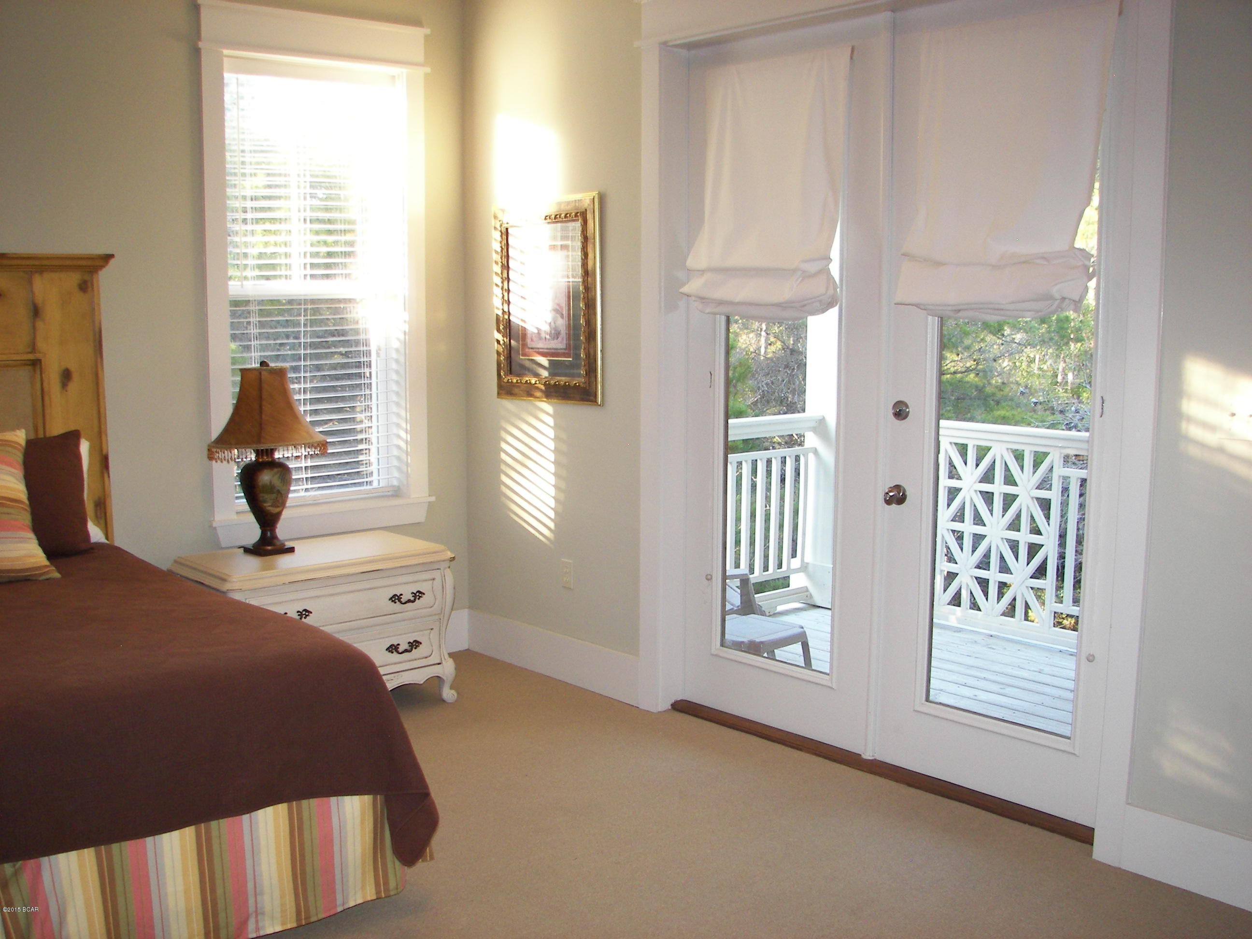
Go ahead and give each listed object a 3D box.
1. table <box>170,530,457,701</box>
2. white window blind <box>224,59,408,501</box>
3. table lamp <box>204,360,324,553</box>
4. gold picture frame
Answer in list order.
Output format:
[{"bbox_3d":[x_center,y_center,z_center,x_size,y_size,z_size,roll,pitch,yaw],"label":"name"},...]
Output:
[{"bbox_3d":[-1.159,0.614,4.865,0.900,0.600,0.530,-7,10,-43],"label":"table"},{"bbox_3d":[-1.237,-0.722,5.133,0.775,1.680,0.065,-7,10,-43],"label":"white window blind"},{"bbox_3d":[-1.311,-0.035,4.766,0.433,0.712,0.433,-7,10,-43],"label":"table lamp"},{"bbox_3d":[-0.311,-0.662,5.144,0.037,0.785,0.635,-7,10,-43],"label":"gold picture frame"}]

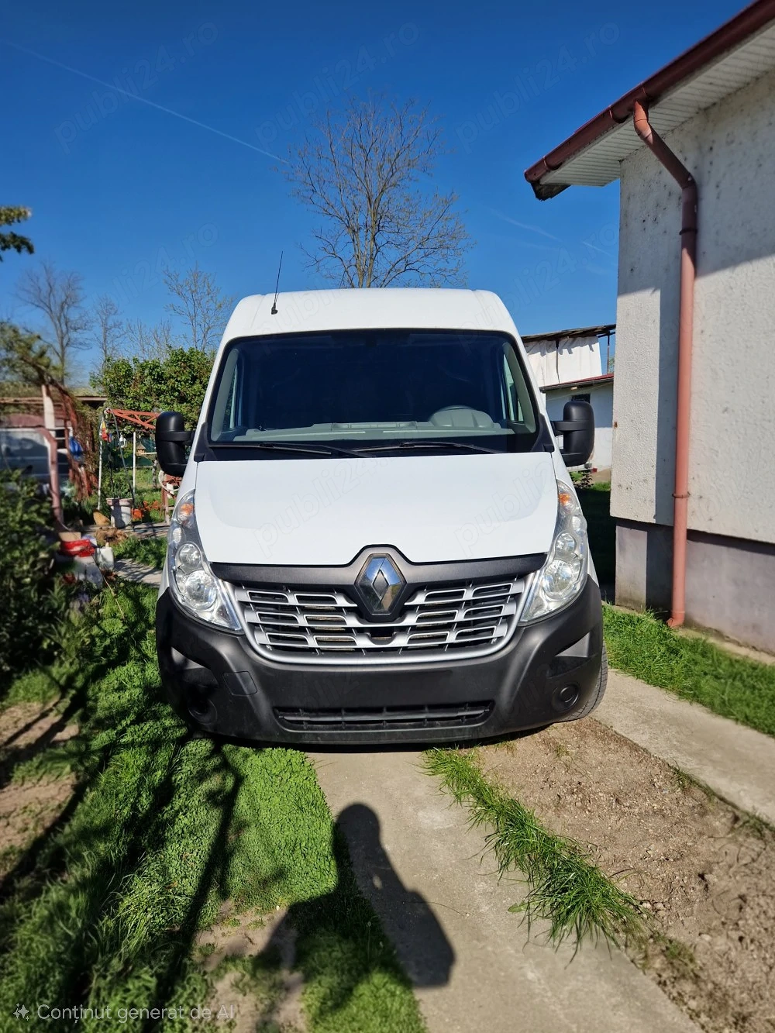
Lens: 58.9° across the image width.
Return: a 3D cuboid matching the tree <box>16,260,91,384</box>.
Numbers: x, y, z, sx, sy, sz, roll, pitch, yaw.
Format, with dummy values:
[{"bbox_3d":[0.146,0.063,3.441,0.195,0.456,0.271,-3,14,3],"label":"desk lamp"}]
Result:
[{"bbox_3d":[-13.465,-6.054,28.540,3.243,8.870,3.243,-4,7,-24],"label":"tree"}]

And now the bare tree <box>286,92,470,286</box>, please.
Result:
[{"bbox_3d":[-0.211,-5.680,17.953,4.967,10.077,4.967,-1,7,0],"label":"bare tree"}]

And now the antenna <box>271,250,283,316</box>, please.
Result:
[{"bbox_3d":[-0.673,-1.449,4.238,0.030,0.485,0.045,4,-21,-2],"label":"antenna"}]

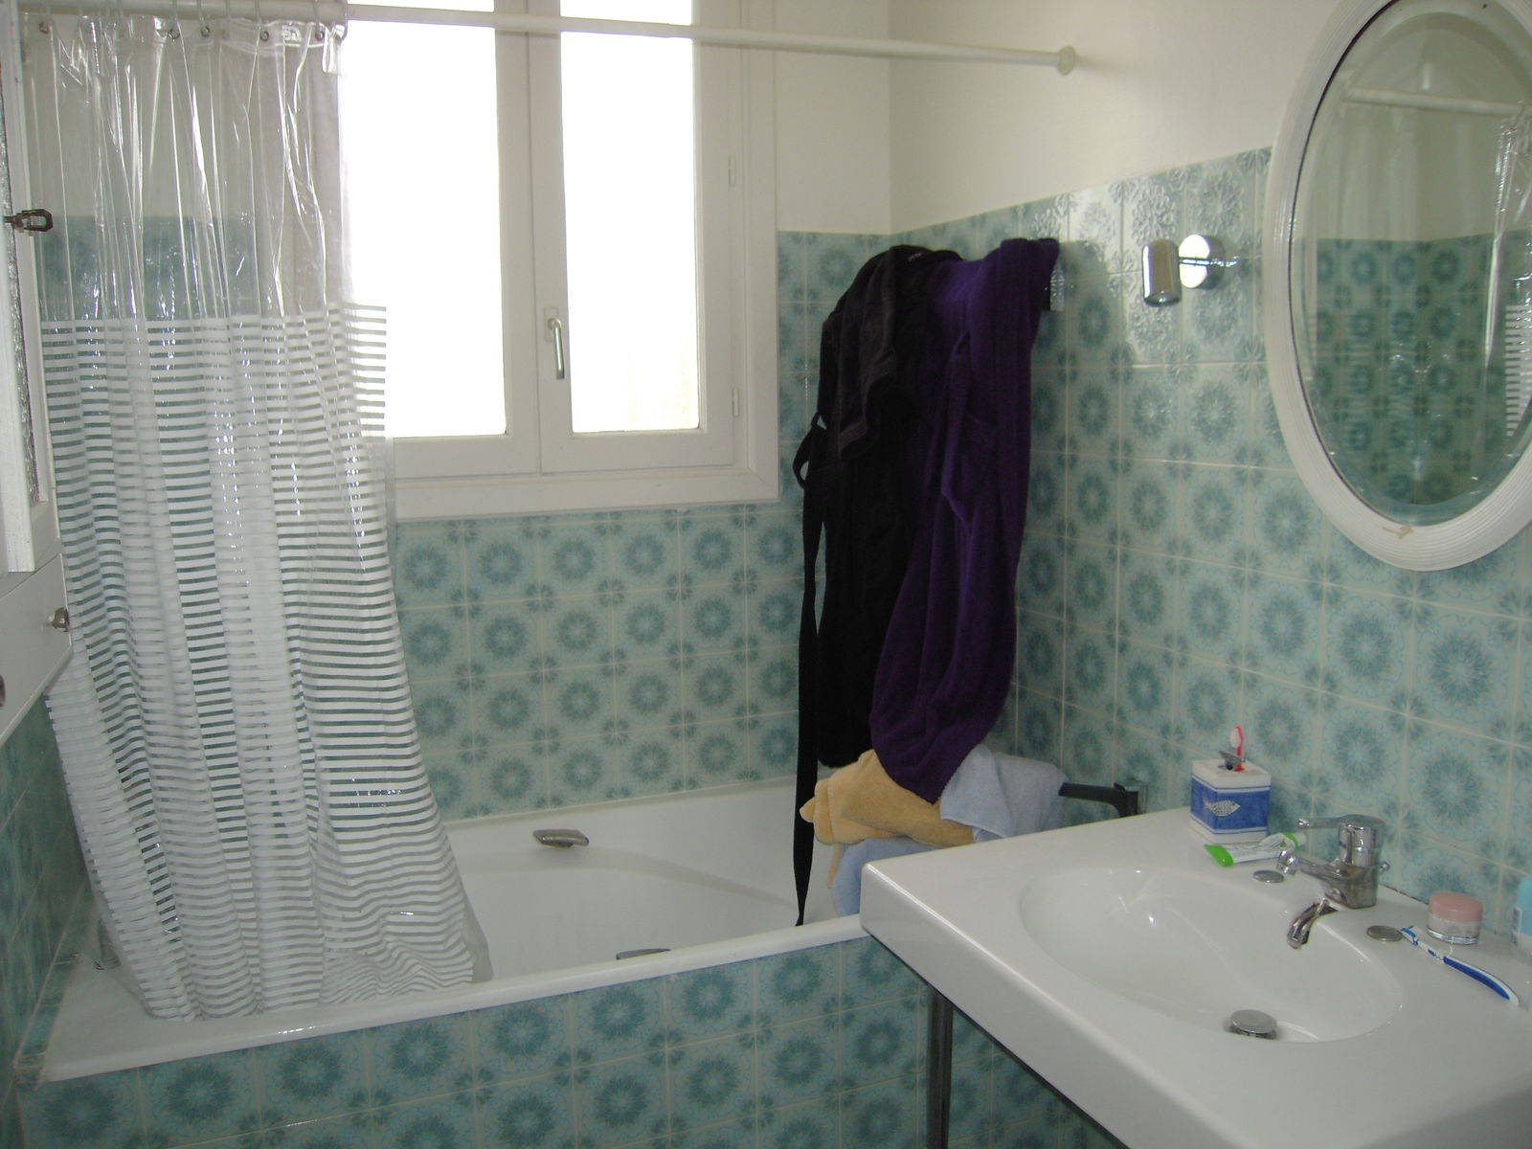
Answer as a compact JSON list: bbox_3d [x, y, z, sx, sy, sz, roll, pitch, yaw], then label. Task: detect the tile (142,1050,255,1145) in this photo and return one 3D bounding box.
[{"bbox_3d":[-0.796,0.736,1.743,0.150,0.140,0.010,-4,9,-21],"label":"tile"}]

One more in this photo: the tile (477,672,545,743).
[{"bbox_3d":[-0.527,0.278,2.544,0.150,0.150,0.010,-4,9,-21],"label":"tile"}]

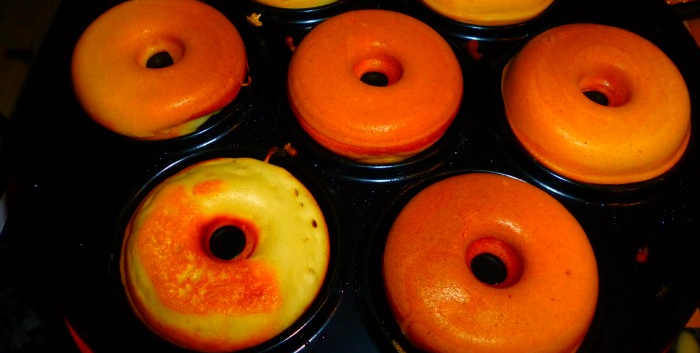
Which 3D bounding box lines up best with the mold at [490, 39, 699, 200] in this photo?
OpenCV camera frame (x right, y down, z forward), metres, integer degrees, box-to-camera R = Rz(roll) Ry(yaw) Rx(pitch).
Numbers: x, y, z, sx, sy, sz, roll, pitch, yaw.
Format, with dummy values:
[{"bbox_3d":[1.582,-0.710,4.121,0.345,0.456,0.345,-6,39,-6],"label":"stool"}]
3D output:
[{"bbox_3d":[0.100,-0.023,0.242,0.086,0.019,0.086,1,60,-1],"label":"mold"}]

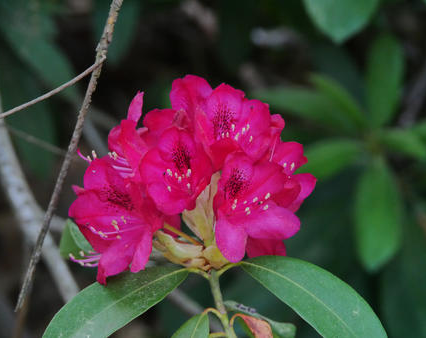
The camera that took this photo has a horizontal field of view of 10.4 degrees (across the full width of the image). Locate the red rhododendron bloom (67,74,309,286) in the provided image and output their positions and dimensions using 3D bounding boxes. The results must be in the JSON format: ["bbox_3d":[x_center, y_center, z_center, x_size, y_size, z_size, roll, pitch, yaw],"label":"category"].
[{"bbox_3d":[-0.013,0.005,1.390,0.145,0.120,0.130,0,9,0],"label":"red rhododendron bloom"}]

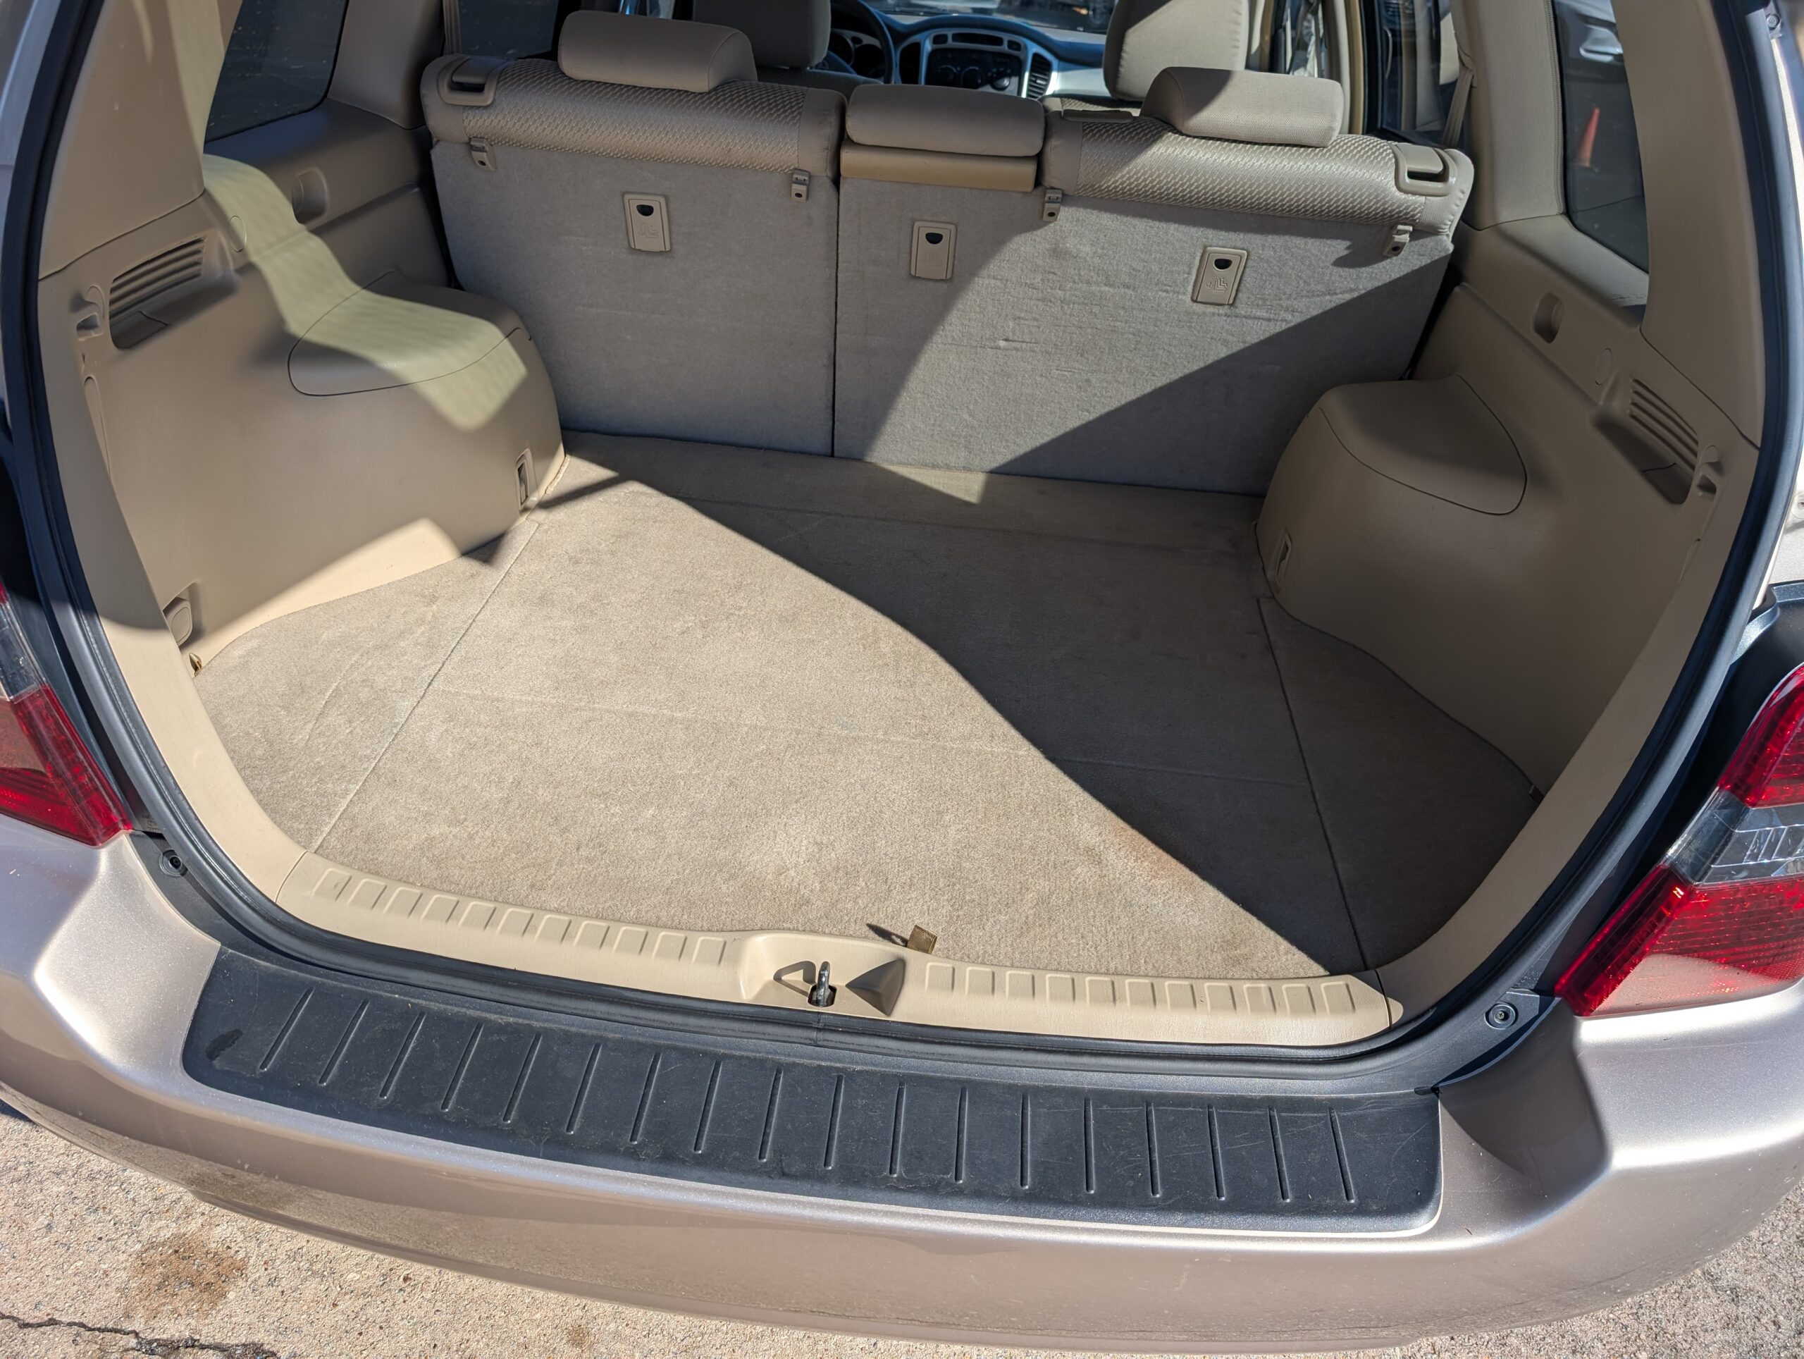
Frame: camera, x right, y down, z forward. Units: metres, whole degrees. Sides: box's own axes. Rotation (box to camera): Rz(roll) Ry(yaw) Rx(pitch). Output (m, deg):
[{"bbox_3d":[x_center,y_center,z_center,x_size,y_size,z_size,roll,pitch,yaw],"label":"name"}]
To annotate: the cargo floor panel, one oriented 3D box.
[{"bbox_3d":[-0.027,-0.036,1.528,1.474,0.040,0.999,6,35,1],"label":"cargo floor panel"}]

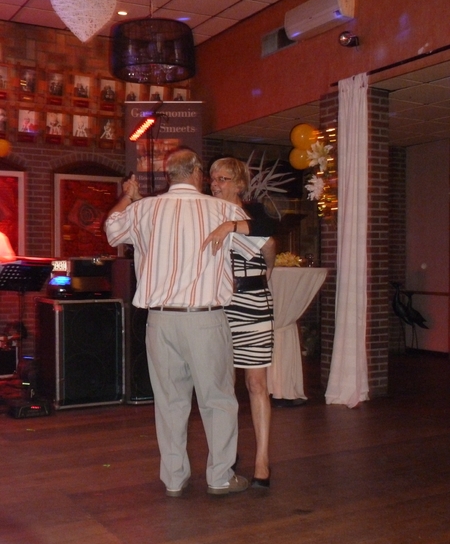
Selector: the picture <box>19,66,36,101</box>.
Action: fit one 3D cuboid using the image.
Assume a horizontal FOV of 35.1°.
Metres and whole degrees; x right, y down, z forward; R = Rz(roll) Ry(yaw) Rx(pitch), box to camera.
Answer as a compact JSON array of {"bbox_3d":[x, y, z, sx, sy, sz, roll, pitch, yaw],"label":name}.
[{"bbox_3d":[-2.074,-1.983,7.476,0.190,0.345,0.025,-1,2,-30],"label":"picture"}]

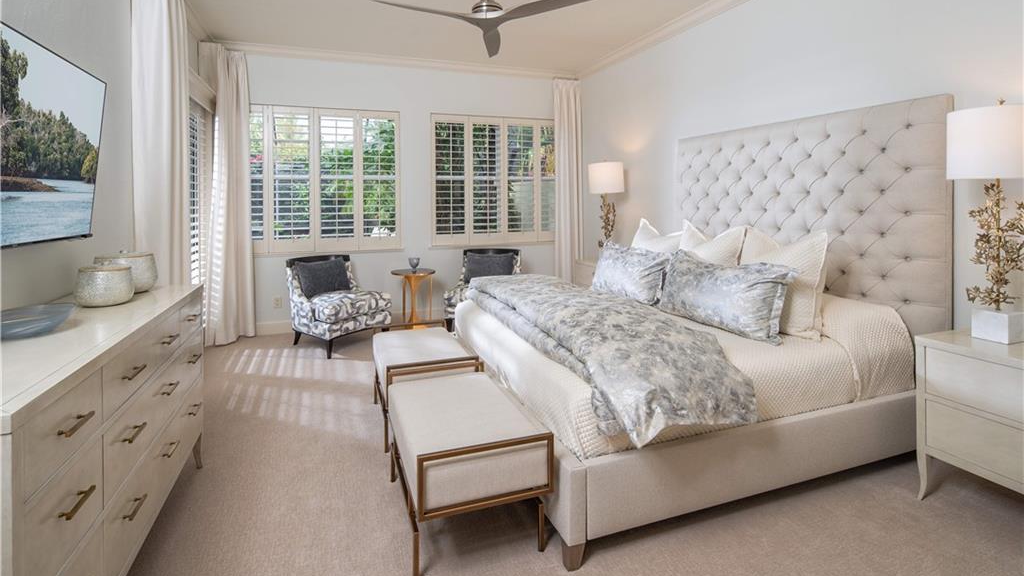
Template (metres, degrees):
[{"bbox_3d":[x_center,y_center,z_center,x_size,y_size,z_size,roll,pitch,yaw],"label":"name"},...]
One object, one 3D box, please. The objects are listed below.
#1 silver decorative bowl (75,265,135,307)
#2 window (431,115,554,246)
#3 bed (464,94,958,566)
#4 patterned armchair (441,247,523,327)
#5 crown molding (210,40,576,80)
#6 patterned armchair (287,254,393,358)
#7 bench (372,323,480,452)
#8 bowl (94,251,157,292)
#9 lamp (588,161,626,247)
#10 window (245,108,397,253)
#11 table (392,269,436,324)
[{"bbox_3d":[-1.708,-0.019,2.024,0.195,0.164,0.195,-3,8,-20],"label":"silver decorative bowl"},{"bbox_3d":[-0.124,-1.286,5.812,1.684,1.484,0.110,-2,5,-20],"label":"window"},{"bbox_3d":[0.897,-0.088,3.021,2.167,1.860,2.001,-3,10,-20],"label":"bed"},{"bbox_3d":[-0.310,0.013,5.285,0.662,0.778,0.759,2,10,13],"label":"patterned armchair"},{"bbox_3d":[-1.016,-2.465,5.305,3.905,0.138,0.117,-4,8,-20],"label":"crown molding"},{"bbox_3d":[-1.690,0.124,4.755,0.773,0.810,0.710,6,9,37],"label":"patterned armchair"},{"bbox_3d":[-0.568,0.571,3.013,0.509,0.501,0.851,-3,10,-20],"label":"bench"},{"bbox_3d":[-1.856,-0.080,2.312,0.241,0.177,0.241,-3,8,-20],"label":"bowl"},{"bbox_3d":[0.993,-0.812,5.078,0.378,1.076,0.378,-3,10,-20],"label":"lamp"},{"bbox_3d":[-1.991,-1.142,5.062,1.630,1.526,0.095,-4,8,-20],"label":"window"},{"bbox_3d":[-1.034,0.129,5.078,0.462,0.620,0.462,-3,10,-20],"label":"table"}]

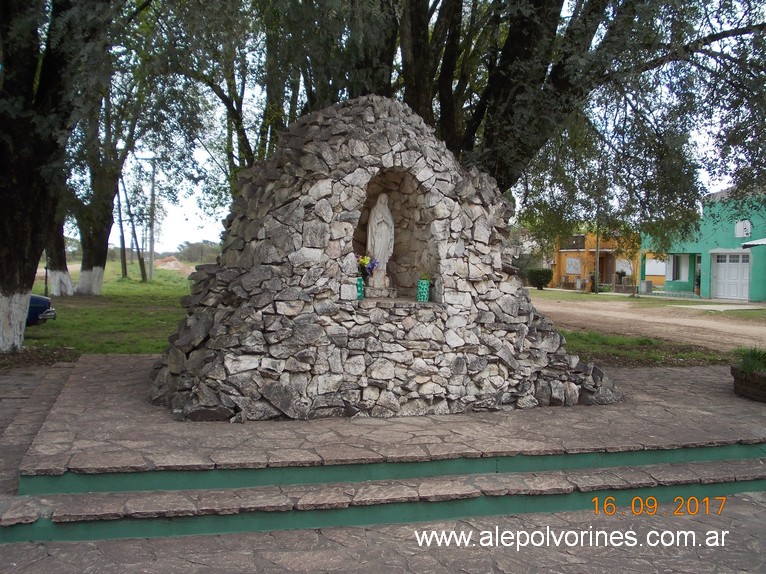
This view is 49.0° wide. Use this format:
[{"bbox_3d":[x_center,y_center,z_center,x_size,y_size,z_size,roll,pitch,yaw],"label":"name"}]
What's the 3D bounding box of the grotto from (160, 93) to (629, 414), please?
[{"bbox_3d":[-0.127,-0.428,8.300,4.250,2.950,2.680,0,2,-15],"label":"grotto"}]

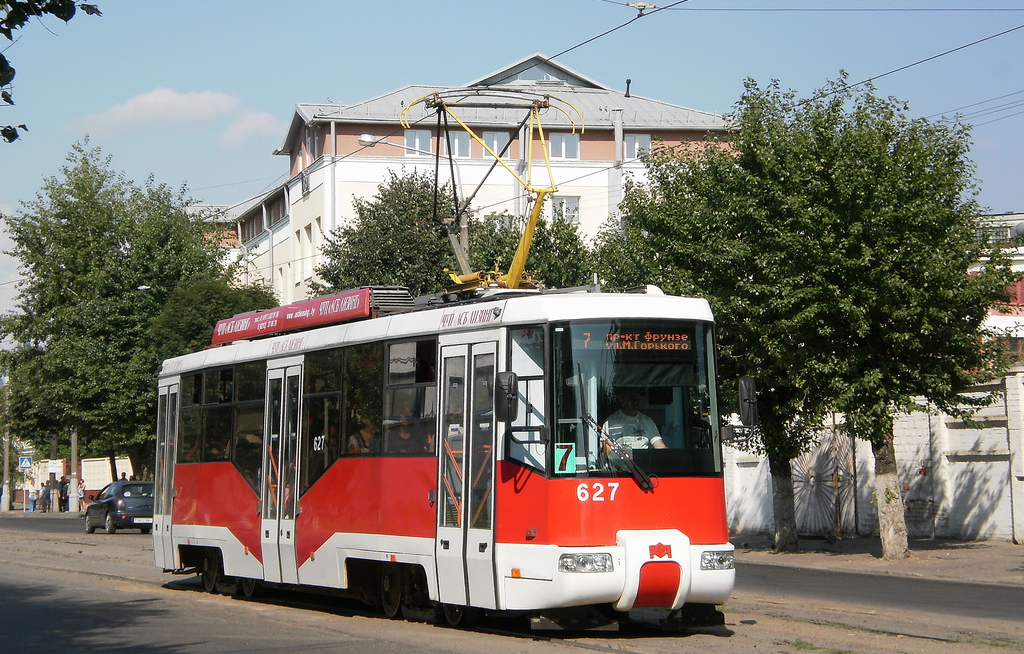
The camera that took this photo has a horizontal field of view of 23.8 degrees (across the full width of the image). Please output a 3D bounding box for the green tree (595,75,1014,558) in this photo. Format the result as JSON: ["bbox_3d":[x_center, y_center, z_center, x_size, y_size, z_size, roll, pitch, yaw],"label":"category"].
[{"bbox_3d":[5.607,-0.201,46.500,8.100,9.100,7.300,0,-4,0],"label":"green tree"}]

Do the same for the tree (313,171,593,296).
[{"bbox_3d":[-1.656,0.682,67.500,7.900,9.900,7.200,0,-4,0],"label":"tree"}]

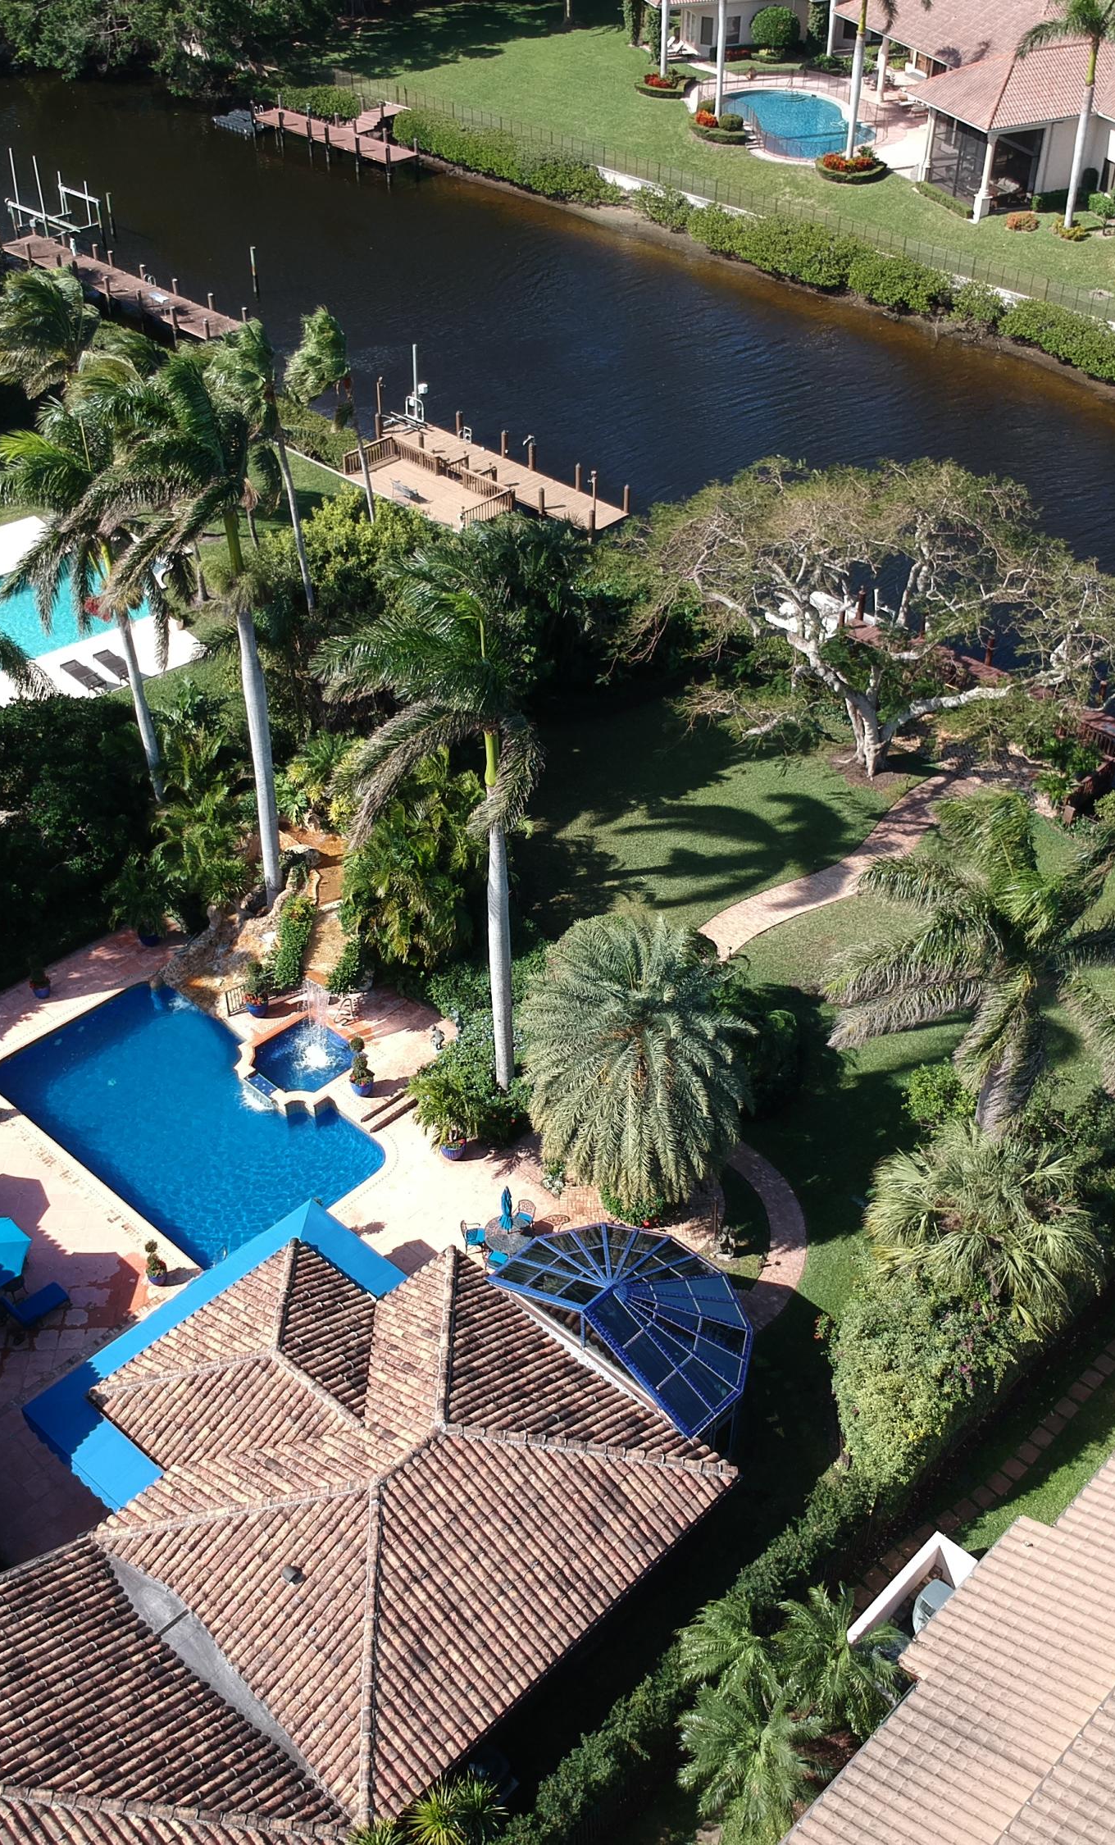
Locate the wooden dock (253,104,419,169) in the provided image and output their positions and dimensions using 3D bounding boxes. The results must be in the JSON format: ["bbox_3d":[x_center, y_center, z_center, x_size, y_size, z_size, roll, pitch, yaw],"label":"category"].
[{"bbox_3d":[-12.675,-52.168,116.362,13.400,2.100,7.400,32,49,31],"label":"wooden dock"}]

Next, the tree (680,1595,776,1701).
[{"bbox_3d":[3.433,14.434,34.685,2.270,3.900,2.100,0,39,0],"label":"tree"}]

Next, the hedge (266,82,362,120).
[{"bbox_3d":[-17.406,-59.054,127.542,7.000,2.400,2.400,30,48,32],"label":"hedge"}]

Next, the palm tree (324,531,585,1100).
[{"bbox_3d":[-2.186,-1.507,44.353,6.200,15.600,6.000,1,40,0],"label":"palm tree"}]

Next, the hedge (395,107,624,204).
[{"bbox_3d":[-3.771,-52.005,120.798,2.800,2.000,21.600,-30,48,-32],"label":"hedge"}]

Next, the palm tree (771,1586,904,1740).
[{"bbox_3d":[5.501,14.686,35.157,2.600,2.900,2.600,1,40,0],"label":"palm tree"}]

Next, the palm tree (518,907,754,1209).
[{"bbox_3d":[2.069,3.542,45.188,5.900,6.900,5.900,1,40,0],"label":"palm tree"}]

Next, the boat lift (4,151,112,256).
[{"bbox_3d":[-27.784,-40.848,100.317,6.000,4.800,4.200,32,49,31],"label":"boat lift"}]

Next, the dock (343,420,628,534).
[{"bbox_3d":[-3.776,-19.112,77.086,13.100,2.000,6.200,32,49,31],"label":"dock"}]

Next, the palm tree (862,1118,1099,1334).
[{"bbox_3d":[9.826,7.475,41.740,5.400,5.600,5.400,0,39,0],"label":"palm tree"}]

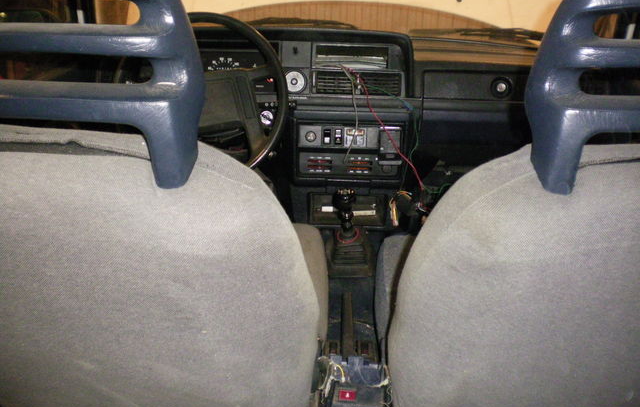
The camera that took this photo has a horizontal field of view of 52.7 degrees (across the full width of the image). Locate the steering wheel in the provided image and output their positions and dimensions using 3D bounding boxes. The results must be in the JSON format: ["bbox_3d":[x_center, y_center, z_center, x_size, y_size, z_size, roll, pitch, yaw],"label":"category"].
[{"bbox_3d":[-0.269,-0.234,1.460,0.395,0.395,0.090,1,-8,-3],"label":"steering wheel"}]

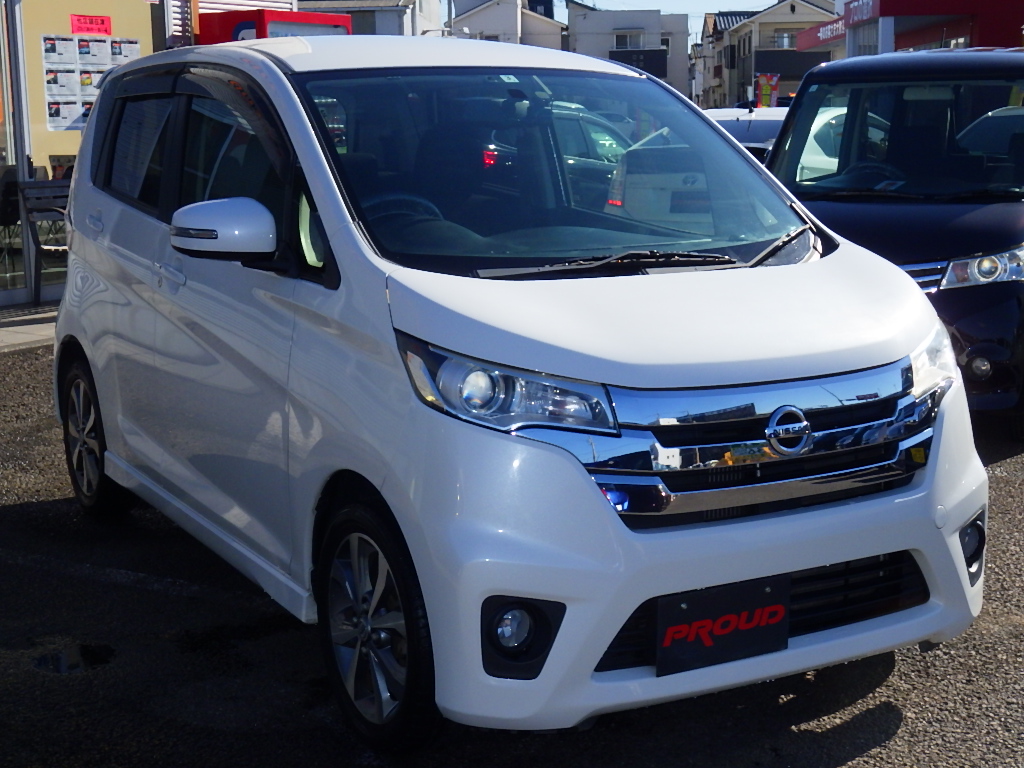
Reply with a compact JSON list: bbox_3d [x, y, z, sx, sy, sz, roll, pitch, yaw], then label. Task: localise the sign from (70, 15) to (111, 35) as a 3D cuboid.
[{"bbox_3d":[-3.183,-2.717,11.420,0.010,0.145,0.375,6,11,34],"label":"sign"}]

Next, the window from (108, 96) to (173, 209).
[{"bbox_3d":[-1.142,-0.725,4.624,0.050,0.360,0.570,6,5,-31],"label":"window"}]

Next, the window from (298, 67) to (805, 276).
[{"bbox_3d":[0.110,-0.560,3.807,1.210,0.080,0.830,-6,47,-29],"label":"window"}]

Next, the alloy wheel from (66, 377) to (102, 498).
[{"bbox_3d":[-1.457,0.185,5.395,0.160,0.414,0.414,-6,11,-29],"label":"alloy wheel"}]

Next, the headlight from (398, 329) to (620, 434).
[{"bbox_3d":[-0.023,-0.002,3.015,0.310,0.205,0.380,-4,10,-21],"label":"headlight"}]

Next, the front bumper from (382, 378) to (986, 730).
[{"bbox_3d":[0.483,0.324,3.298,1.470,0.630,0.460,-6,11,-29],"label":"front bumper"}]

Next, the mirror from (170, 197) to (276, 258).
[{"bbox_3d":[-0.674,-0.367,3.565,0.240,0.150,0.160,-5,10,-24],"label":"mirror"}]

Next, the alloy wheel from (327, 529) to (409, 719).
[{"bbox_3d":[-0.254,0.525,3.311,0.160,0.414,0.414,-6,11,-29],"label":"alloy wheel"}]

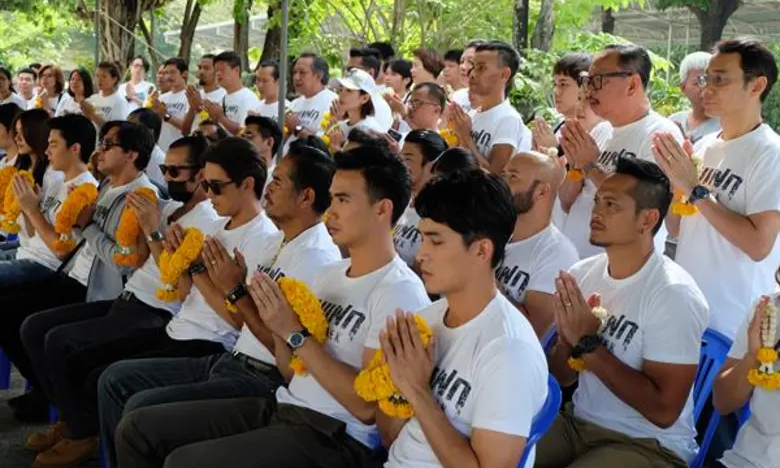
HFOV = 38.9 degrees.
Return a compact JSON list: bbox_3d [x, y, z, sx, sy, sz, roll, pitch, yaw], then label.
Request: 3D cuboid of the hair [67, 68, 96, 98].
[{"bbox_3d":[-2.792,-1.362,10.000,0.210,0.280,0.210,6,9,32],"label":"hair"}]

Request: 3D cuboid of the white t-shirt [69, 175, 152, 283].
[{"bbox_3d":[-1.105,-0.018,4.400,0.320,0.500,0.430,-5,10,-34],"label":"white t-shirt"}]

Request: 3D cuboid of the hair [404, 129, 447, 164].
[{"bbox_3d":[0.164,-0.383,4.950,0.210,0.190,0.180,-4,9,-30],"label":"hair"}]

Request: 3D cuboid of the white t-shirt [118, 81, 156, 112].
[{"bbox_3d":[-2.180,-1.045,9.500,0.420,0.580,0.260,5,9,22],"label":"white t-shirt"}]

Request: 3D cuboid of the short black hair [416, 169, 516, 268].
[{"bbox_3d":[0.155,-0.027,2.311,0.225,0.200,0.180,-1,8,-30],"label":"short black hair"}]

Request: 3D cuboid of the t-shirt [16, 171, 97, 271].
[{"bbox_3d":[-1.449,-0.047,4.950,0.320,0.530,0.450,-4,9,-32],"label":"t-shirt"}]

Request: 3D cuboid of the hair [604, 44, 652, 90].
[{"bbox_3d":[0.766,-0.535,3.550,0.175,0.155,0.170,-2,9,-22],"label":"hair"}]

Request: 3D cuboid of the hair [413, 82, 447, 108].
[{"bbox_3d":[0.216,-0.758,6.050,0.180,0.150,0.170,-5,11,-37],"label":"hair"}]

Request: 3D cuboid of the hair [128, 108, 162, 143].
[{"bbox_3d":[-1.433,-0.632,6.500,0.210,0.215,0.180,-4,9,-32],"label":"hair"}]

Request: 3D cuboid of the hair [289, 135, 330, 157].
[{"bbox_3d":[-0.390,-0.373,5.311,0.210,0.190,0.180,-1,8,-30],"label":"hair"}]

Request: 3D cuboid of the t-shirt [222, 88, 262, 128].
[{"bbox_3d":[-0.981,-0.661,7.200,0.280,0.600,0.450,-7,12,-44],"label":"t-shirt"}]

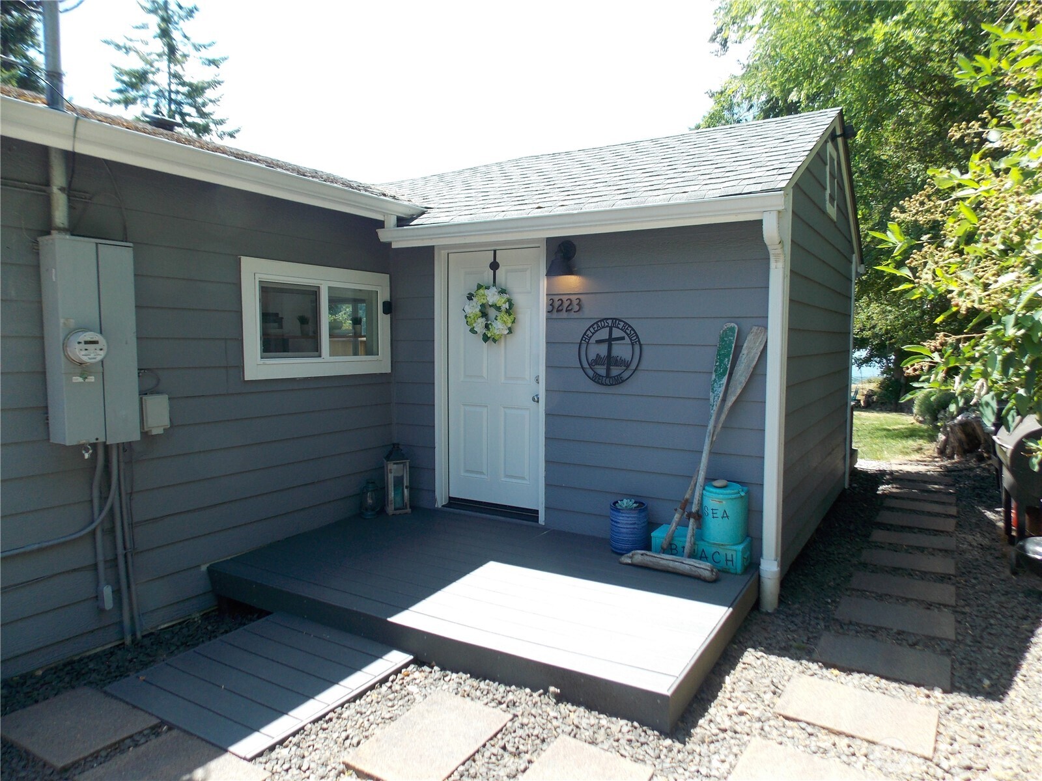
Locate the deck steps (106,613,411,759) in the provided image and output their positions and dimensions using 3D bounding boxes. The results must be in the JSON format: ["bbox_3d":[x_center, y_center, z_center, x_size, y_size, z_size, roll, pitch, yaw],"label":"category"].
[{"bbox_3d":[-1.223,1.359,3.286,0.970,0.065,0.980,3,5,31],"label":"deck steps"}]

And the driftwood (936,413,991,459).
[{"bbox_3d":[6.179,0.601,9.575,0.790,0.640,0.700,3,5,33],"label":"driftwood"}]

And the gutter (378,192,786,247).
[{"bbox_3d":[0.224,-1.179,4.918,3.140,0.130,0.135,3,5,31],"label":"gutter"}]

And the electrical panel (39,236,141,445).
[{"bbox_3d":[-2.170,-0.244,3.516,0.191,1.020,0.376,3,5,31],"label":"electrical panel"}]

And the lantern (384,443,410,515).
[{"bbox_3d":[-0.998,0.715,5.635,0.178,0.545,0.178,-2,5,-24],"label":"lantern"}]

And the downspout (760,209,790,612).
[{"bbox_3d":[1.507,0.165,4.170,0.126,2.441,0.272,3,5,31],"label":"downspout"}]

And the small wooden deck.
[{"bbox_3d":[-0.167,1.176,4.319,2.912,0.183,1.929,3,5,31],"label":"small wooden deck"}]

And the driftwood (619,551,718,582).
[{"bbox_3d":[0.893,1.058,4.247,0.620,0.100,0.100,3,5,28],"label":"driftwood"}]

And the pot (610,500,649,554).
[{"bbox_3d":[0.717,0.913,4.606,0.242,0.305,0.242,0,4,0],"label":"pot"}]

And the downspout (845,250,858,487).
[{"bbox_3d":[3.419,-0.197,7.170,0.065,2.420,0.080,3,5,31],"label":"downspout"}]

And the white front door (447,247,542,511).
[{"bbox_3d":[-0.202,-0.092,5.462,0.901,1.998,0.055,3,5,31],"label":"white front door"}]

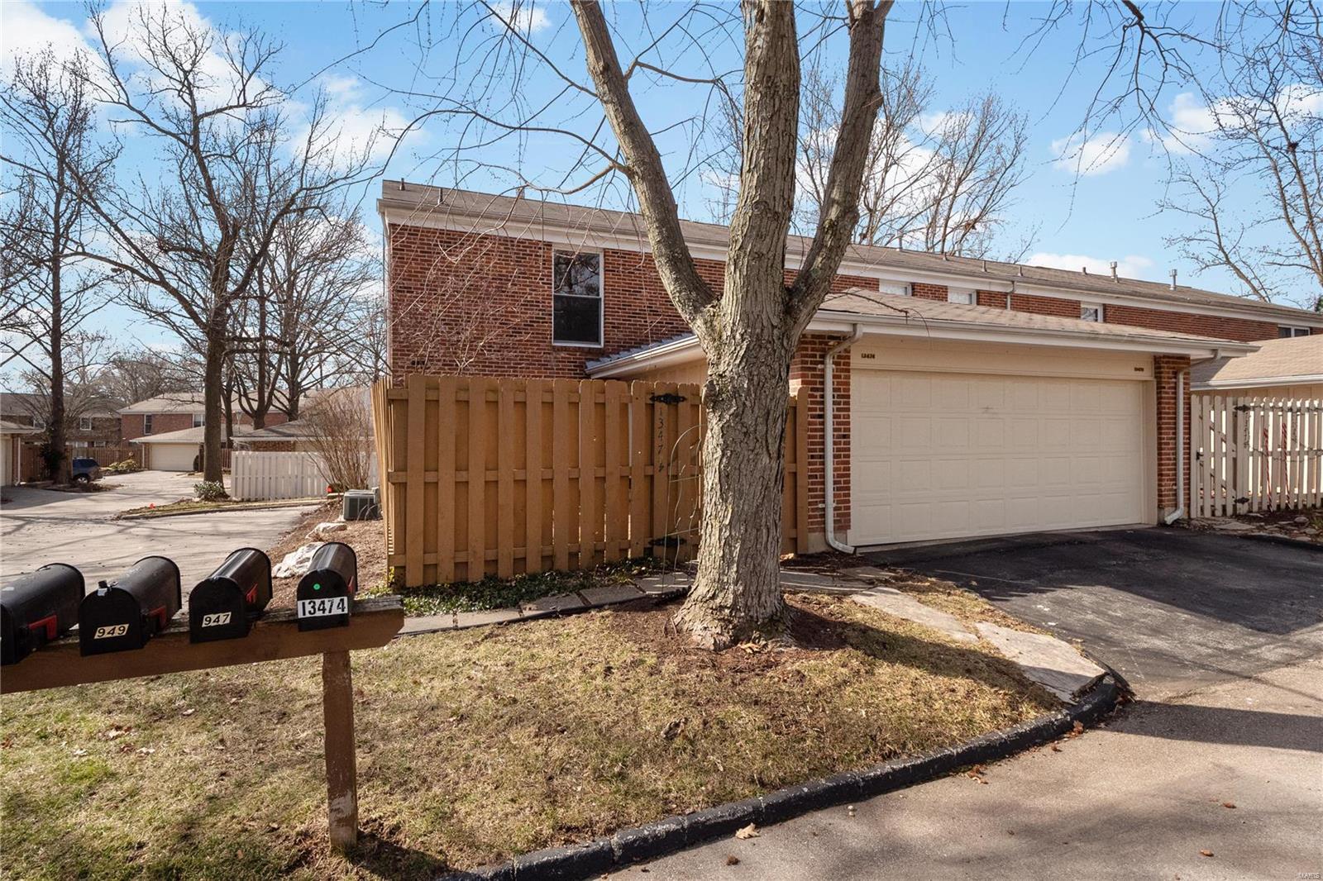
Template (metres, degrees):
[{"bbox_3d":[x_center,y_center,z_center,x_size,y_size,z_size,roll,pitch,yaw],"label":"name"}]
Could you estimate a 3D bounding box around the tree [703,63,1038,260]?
[{"bbox_3d":[9.600,-7.600,31.000,13.000,18.800,11.000,0,1,0],"label":"tree"}]

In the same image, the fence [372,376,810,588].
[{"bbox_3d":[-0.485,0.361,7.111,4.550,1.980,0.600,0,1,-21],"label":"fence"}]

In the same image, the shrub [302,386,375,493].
[{"bbox_3d":[-8.831,0.020,18.500,2.250,2.900,2.000,0,1,-18],"label":"shrub"}]

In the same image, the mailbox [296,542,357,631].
[{"bbox_3d":[-1.366,0.586,2.727,0.172,0.228,0.492,-1,2,-21],"label":"mailbox"}]

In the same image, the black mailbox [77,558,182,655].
[{"bbox_3d":[-1.986,0.605,2.498,0.172,0.228,0.492,-1,2,-23],"label":"black mailbox"}]

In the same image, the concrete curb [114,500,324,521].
[{"bbox_3d":[-12.350,2.000,19.000,0.400,0.180,5.500,1,1,35],"label":"concrete curb"}]

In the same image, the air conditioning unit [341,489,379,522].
[{"bbox_3d":[-6.330,1.360,14.000,0.680,0.590,0.680,0,1,-21],"label":"air conditioning unit"}]

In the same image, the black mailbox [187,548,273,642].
[{"bbox_3d":[-1.665,0.585,2.583,0.172,0.228,0.492,-1,3,-21],"label":"black mailbox"}]

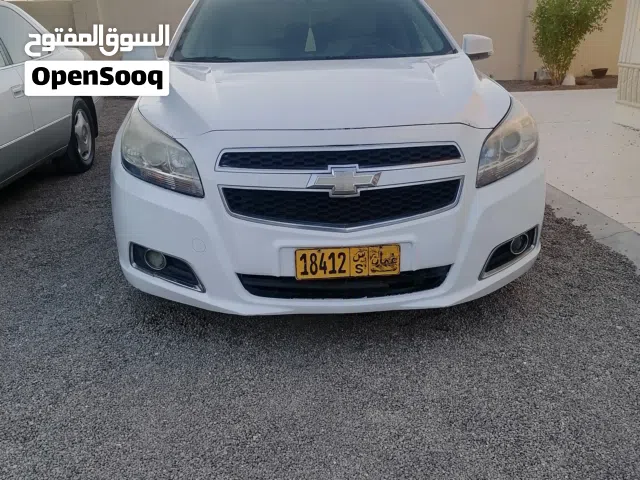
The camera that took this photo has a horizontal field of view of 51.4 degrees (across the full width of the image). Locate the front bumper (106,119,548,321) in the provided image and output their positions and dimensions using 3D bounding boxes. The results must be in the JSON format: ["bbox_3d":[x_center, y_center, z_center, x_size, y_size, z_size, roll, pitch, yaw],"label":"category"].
[{"bbox_3d":[0.070,-0.111,2.513,1.780,0.645,0.550,-2,17,-4],"label":"front bumper"}]

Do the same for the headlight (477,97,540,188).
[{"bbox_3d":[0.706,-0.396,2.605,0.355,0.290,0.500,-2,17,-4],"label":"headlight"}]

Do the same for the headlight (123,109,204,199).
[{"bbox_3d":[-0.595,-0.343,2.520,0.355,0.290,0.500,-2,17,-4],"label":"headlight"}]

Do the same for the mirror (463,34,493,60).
[{"bbox_3d":[0.894,-1.100,3.787,0.190,0.150,0.140,-2,17,-4],"label":"mirror"}]

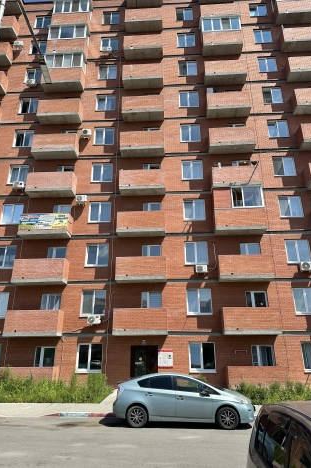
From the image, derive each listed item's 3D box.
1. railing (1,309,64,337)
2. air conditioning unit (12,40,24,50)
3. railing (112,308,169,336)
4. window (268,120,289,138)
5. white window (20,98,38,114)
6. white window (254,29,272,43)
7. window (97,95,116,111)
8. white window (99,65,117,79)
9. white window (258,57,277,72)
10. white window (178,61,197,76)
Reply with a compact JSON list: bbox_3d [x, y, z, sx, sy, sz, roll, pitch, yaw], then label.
[{"bbox_3d":[-6.799,5.060,18.253,2.978,1.383,0.914,-1,-20,3],"label":"railing"},{"bbox_3d":[-10.919,-15.126,25.981,0.800,0.550,0.300,-1,-20,3],"label":"air conditioning unit"},{"bbox_3d":[-0.765,4.728,17.373,2.811,1.302,0.888,-1,-20,3],"label":"railing"},{"bbox_3d":[8.556,-7.276,22.576,1.443,1.468,0.118,-1,-20,3],"label":"window"},{"bbox_3d":[-9.130,-9.228,23.548,1.360,1.390,0.160,-1,-20,3],"label":"white window"},{"bbox_3d":[8.380,-15.390,25.313,1.390,1.453,0.140,-1,-20,3],"label":"white window"},{"bbox_3d":[-3.639,-9.648,24.056,1.401,1.429,0.150,-1,-20,3],"label":"window"},{"bbox_3d":[-3.644,-12.378,24.905,1.390,1.453,0.140,-1,-20,3],"label":"white window"},{"bbox_3d":[8.540,-12.764,24.559,1.358,1.413,0.150,-1,-20,3],"label":"white window"},{"bbox_3d":[2.424,-12.516,24.598,1.390,1.453,0.140,-1,-20,3],"label":"white window"}]

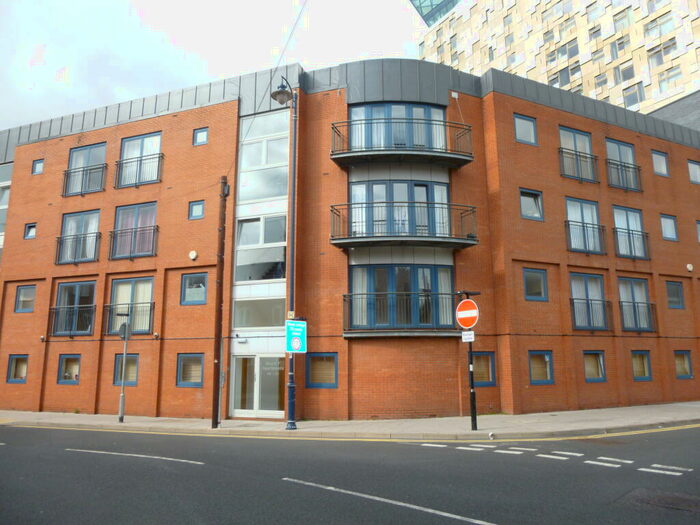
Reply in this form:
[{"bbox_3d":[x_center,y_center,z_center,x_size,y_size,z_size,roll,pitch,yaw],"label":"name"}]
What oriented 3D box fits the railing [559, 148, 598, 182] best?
[{"bbox_3d":[8.760,-3.636,19.201,2.127,1.107,0.140,5,-11,-26],"label":"railing"}]

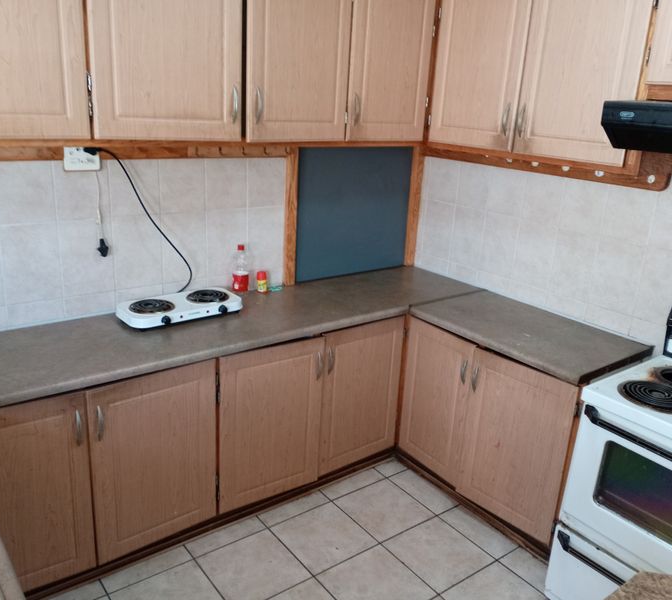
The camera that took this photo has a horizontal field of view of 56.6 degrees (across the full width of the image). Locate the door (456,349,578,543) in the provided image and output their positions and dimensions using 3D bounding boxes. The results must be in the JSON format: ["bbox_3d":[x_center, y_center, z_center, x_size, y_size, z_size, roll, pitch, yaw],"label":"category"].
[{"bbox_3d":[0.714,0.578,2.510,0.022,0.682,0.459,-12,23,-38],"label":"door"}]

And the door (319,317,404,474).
[{"bbox_3d":[0.118,0.438,2.864,0.465,0.691,0.022,-11,22,-36],"label":"door"}]

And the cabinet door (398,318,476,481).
[{"bbox_3d":[0.452,0.461,2.848,0.022,0.686,0.397,-10,22,-34],"label":"cabinet door"}]

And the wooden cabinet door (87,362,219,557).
[{"bbox_3d":[-0.654,0.585,2.287,0.473,0.696,0.022,-12,23,-38],"label":"wooden cabinet door"}]

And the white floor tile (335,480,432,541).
[{"bbox_3d":[0.216,0.935,2.783,0.330,0.010,0.330,-10,22,-36],"label":"white floor tile"}]

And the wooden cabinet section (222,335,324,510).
[{"bbox_3d":[-0.263,0.509,2.574,0.473,0.689,0.022,-9,22,-34],"label":"wooden cabinet section"}]

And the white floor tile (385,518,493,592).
[{"bbox_3d":[0.416,1.026,2.534,0.330,0.010,0.330,-10,22,-36],"label":"white floor tile"}]

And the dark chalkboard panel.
[{"bbox_3d":[0.104,-0.444,3.193,0.731,0.657,0.020,-10,22,-36],"label":"dark chalkboard panel"}]

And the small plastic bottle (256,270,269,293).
[{"bbox_3d":[-0.342,-0.083,2.921,0.051,0.092,0.051,-10,22,-36],"label":"small plastic bottle"}]

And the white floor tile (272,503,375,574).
[{"bbox_3d":[-0.049,0.983,2.588,0.330,0.010,0.330,-10,22,-36],"label":"white floor tile"}]

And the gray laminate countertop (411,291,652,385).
[{"bbox_3d":[0.808,0.124,2.686,0.527,0.038,0.870,-10,22,-36],"label":"gray laminate countertop"}]

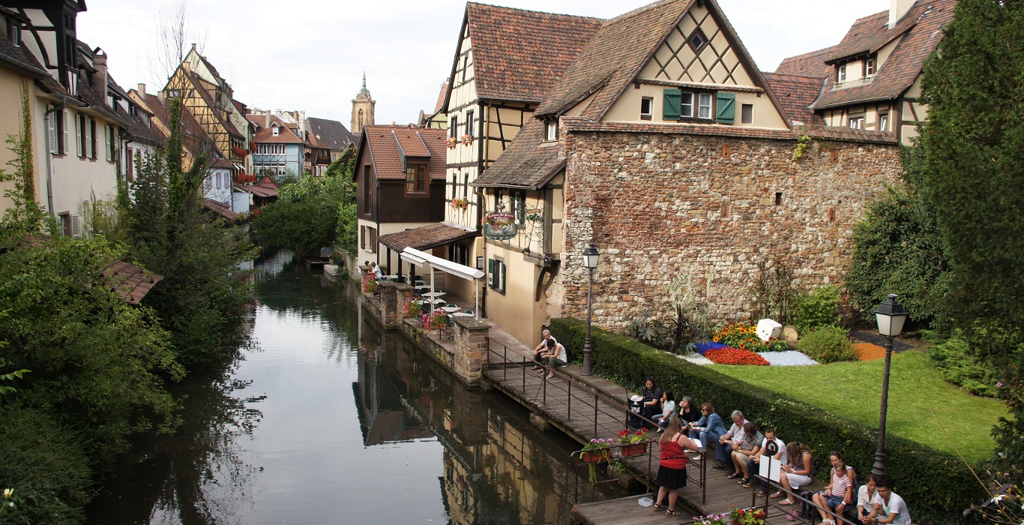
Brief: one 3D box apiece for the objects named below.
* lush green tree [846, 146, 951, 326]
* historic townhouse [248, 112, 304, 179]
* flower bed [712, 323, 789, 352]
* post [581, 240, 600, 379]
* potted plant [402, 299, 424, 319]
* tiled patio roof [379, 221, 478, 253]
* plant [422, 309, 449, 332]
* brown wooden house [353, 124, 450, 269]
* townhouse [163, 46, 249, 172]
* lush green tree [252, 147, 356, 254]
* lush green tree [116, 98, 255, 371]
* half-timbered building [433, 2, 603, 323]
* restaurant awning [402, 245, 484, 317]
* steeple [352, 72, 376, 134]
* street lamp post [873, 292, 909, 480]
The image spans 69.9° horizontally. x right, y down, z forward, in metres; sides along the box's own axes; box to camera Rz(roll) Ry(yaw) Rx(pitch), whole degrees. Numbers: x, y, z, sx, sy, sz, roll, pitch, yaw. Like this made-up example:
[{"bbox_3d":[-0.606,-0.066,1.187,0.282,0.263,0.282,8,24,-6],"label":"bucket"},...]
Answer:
[{"bbox_3d":[14.776,-0.969,27.935,4.300,6.861,3.500,4,7,21],"label":"lush green tree"},{"bbox_3d":[-31.678,-13.131,98.210,7.600,12.800,7.000,2,6,11],"label":"historic townhouse"},{"bbox_3d":[7.974,2.361,24.499,2.500,0.850,1.800,3,7,17],"label":"flower bed"},{"bbox_3d":[2.064,1.283,19.656,0.380,3.590,0.380,-1,7,-19],"label":"post"},{"bbox_3d":[-3.704,1.717,27.370,0.650,0.740,0.780,-2,7,-24],"label":"potted plant"},{"bbox_3d":[-3.967,-1.135,32.659,3.167,0.967,7.733,-1,6,-16],"label":"tiled patio roof"},{"bbox_3d":[-2.593,1.981,24.874,0.600,0.720,0.850,-1,7,-19],"label":"plant"},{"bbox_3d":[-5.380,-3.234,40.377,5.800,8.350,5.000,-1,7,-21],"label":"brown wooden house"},{"bbox_3d":[-34.742,-13.767,79.536,10.500,18.300,13.000,0,7,-13],"label":"townhouse"},{"bbox_3d":[-14.972,-4.302,52.876,7.400,8.200,7.000,0,6,-11],"label":"lush green tree"},{"bbox_3d":[-11.613,-1.432,26.027,4.600,8.800,4.600,-1,7,-20],"label":"lush green tree"},{"bbox_3d":[1.743,-4.874,33.965,9.200,13.050,6.500,-1,7,-19],"label":"half-timbered building"},{"bbox_3d":[-2.920,1.037,28.298,0.900,2.420,8.600,-2,7,-25],"label":"restaurant awning"},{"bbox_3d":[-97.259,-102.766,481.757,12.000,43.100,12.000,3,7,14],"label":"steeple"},{"bbox_3d":[5.958,2.245,11.755,0.380,3.590,0.380,-1,7,-19],"label":"street lamp post"}]

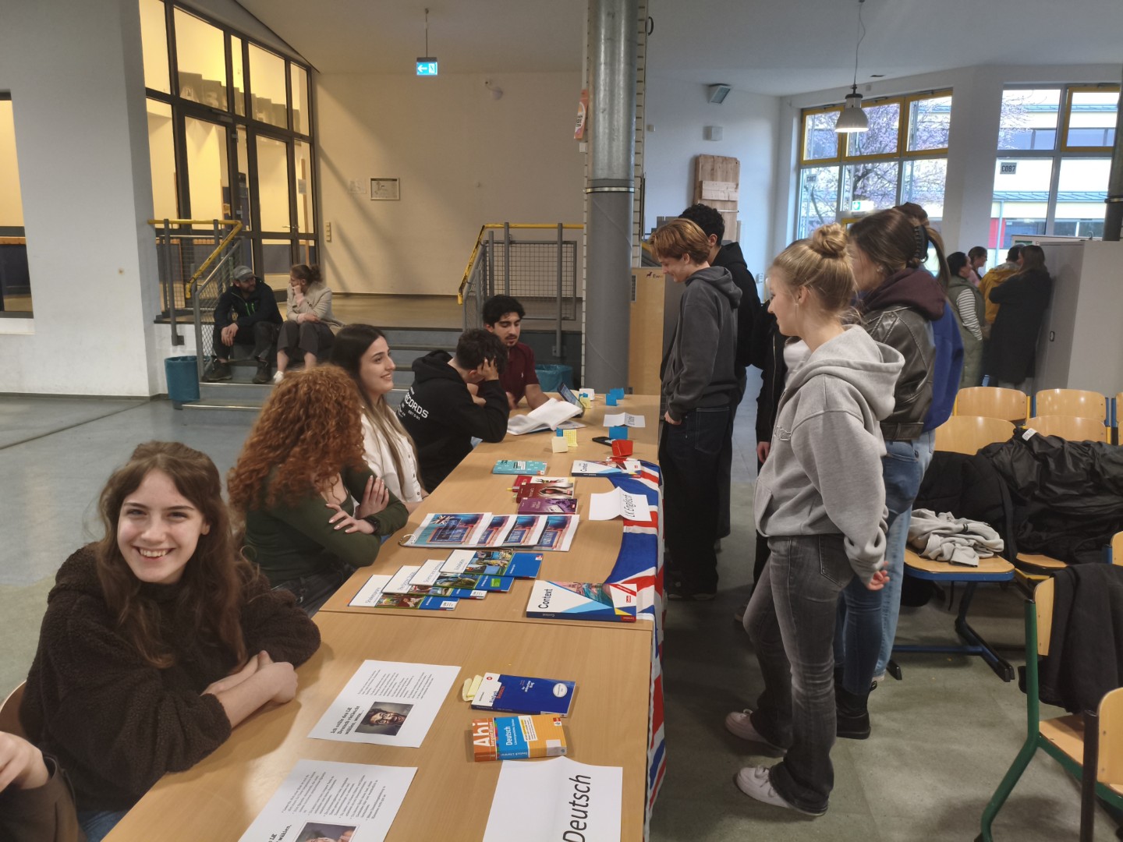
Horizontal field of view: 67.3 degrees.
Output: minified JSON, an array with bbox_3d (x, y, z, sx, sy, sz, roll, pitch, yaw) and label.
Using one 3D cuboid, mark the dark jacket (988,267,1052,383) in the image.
[{"bbox_3d":[3.893,-0.802,7.150,0.500,1.000,0.360,-5,13,-27],"label":"dark jacket"}]

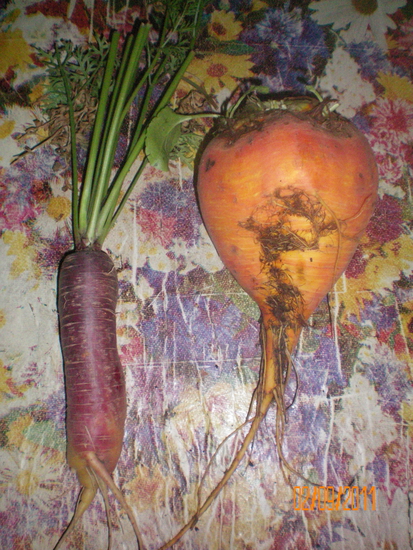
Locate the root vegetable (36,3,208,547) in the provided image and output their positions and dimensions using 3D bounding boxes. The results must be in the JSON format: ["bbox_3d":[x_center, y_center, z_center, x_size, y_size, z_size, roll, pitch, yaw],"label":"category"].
[{"bbox_3d":[-0.070,-0.021,0.393,0.118,0.043,0.375,4,77,1],"label":"root vegetable"}]

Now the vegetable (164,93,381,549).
[{"bbox_3d":[0.039,0.024,0.352,0.116,0.104,0.275,5,77,2],"label":"vegetable"}]

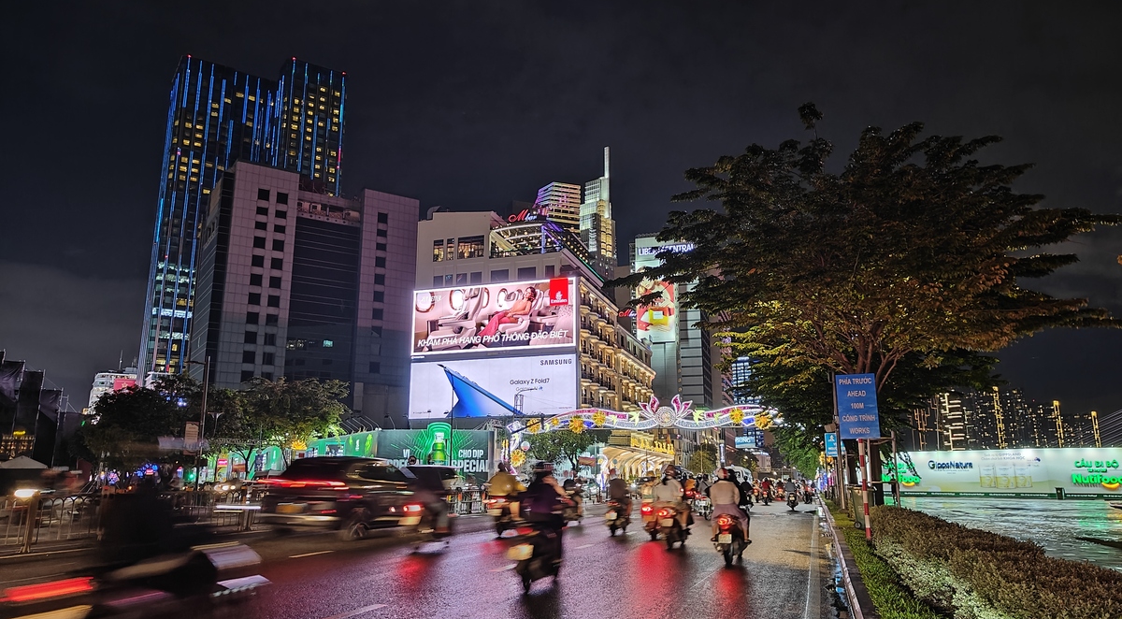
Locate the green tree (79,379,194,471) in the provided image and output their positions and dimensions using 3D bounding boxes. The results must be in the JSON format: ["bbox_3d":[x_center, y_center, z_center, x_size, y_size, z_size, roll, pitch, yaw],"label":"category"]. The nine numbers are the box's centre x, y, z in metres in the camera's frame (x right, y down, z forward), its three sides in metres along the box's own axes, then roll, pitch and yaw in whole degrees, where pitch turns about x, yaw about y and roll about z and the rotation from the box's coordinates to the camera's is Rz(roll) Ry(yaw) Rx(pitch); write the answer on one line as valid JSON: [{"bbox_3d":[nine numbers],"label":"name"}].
[{"bbox_3d":[-28.568,8.665,52.119,7.880,8.090,7.480,7,-14,-28],"label":"green tree"}]

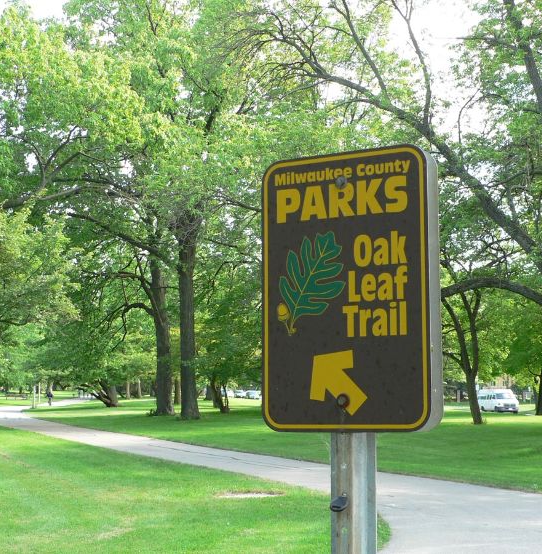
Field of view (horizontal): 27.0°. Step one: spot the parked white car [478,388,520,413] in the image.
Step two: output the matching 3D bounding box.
[{"bbox_3d":[19.298,10.536,95.500,2.000,2.030,5.100,1,-6,-8],"label":"parked white car"}]

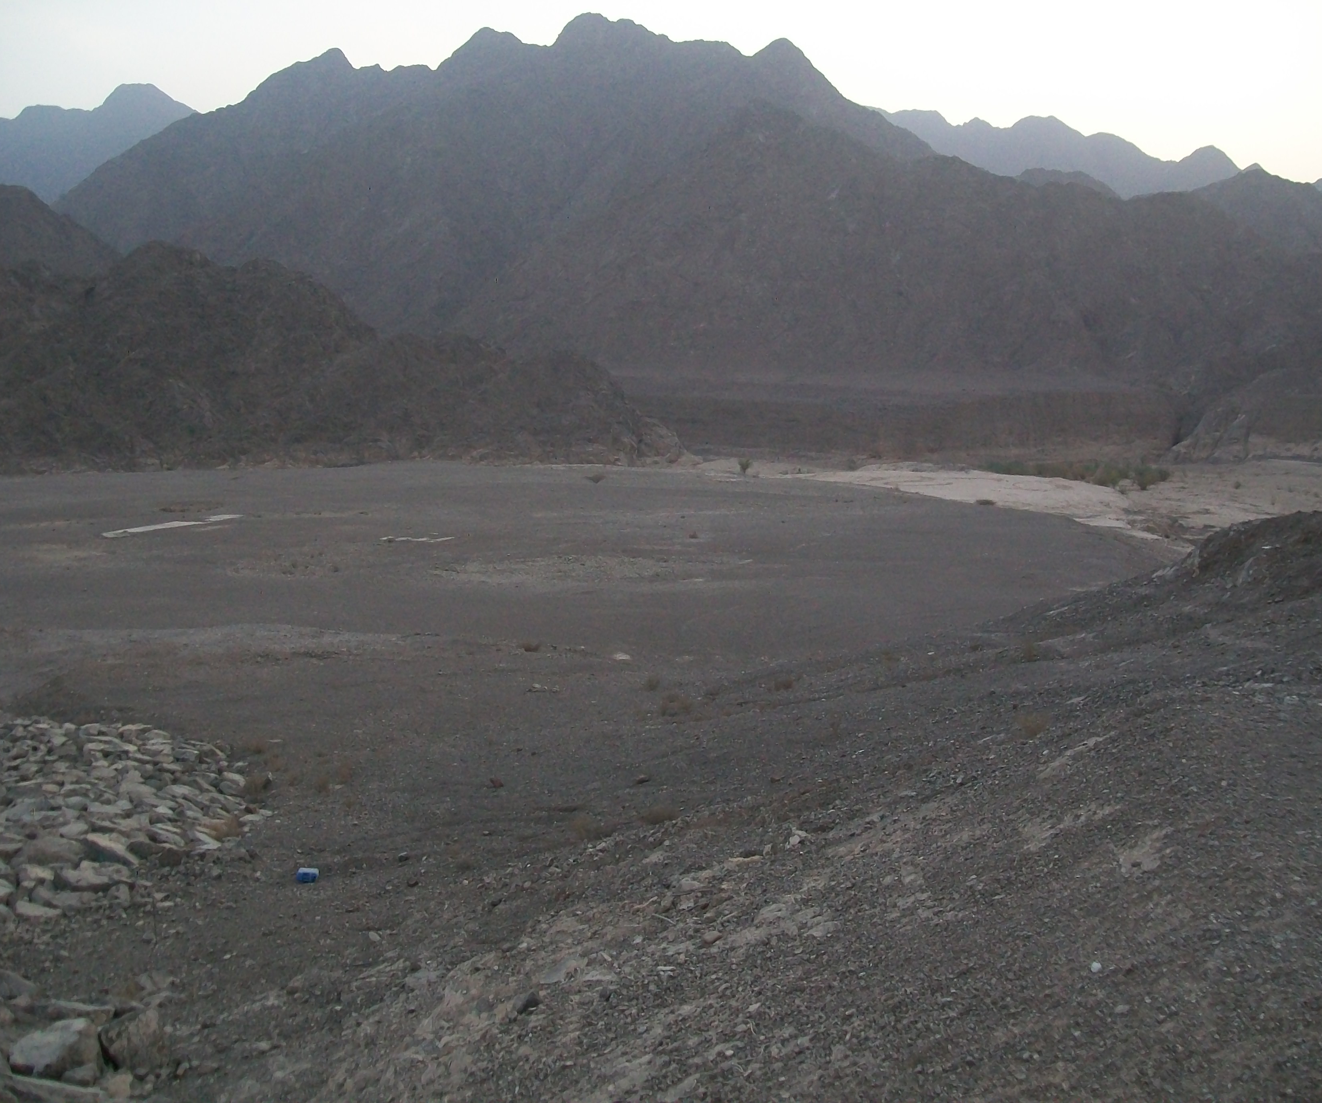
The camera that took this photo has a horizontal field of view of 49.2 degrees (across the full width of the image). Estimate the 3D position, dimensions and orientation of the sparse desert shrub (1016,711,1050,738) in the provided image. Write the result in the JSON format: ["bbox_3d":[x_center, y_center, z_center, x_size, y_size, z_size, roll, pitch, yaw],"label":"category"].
[{"bbox_3d":[5.146,2.394,20.000,0.477,0.355,0.439,0,5,0],"label":"sparse desert shrub"}]

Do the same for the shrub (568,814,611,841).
[{"bbox_3d":[-0.856,3.341,17.500,0.501,0.298,0.461,0,5,0],"label":"shrub"}]

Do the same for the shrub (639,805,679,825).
[{"bbox_3d":[-0.022,3.377,18.500,0.530,0.246,0.487,0,5,0],"label":"shrub"}]

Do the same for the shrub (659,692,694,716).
[{"bbox_3d":[0.290,2.846,27.000,0.644,0.439,0.593,0,5,0],"label":"shrub"}]

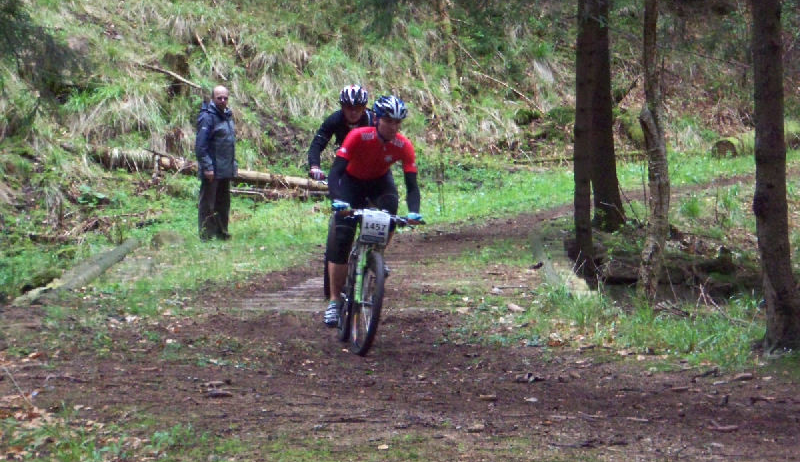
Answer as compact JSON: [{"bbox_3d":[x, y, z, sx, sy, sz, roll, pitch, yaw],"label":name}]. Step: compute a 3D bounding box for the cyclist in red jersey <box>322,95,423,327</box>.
[{"bbox_3d":[-0.185,-0.130,18.250,0.660,1.560,0.920,-1,3,-10],"label":"cyclist in red jersey"}]

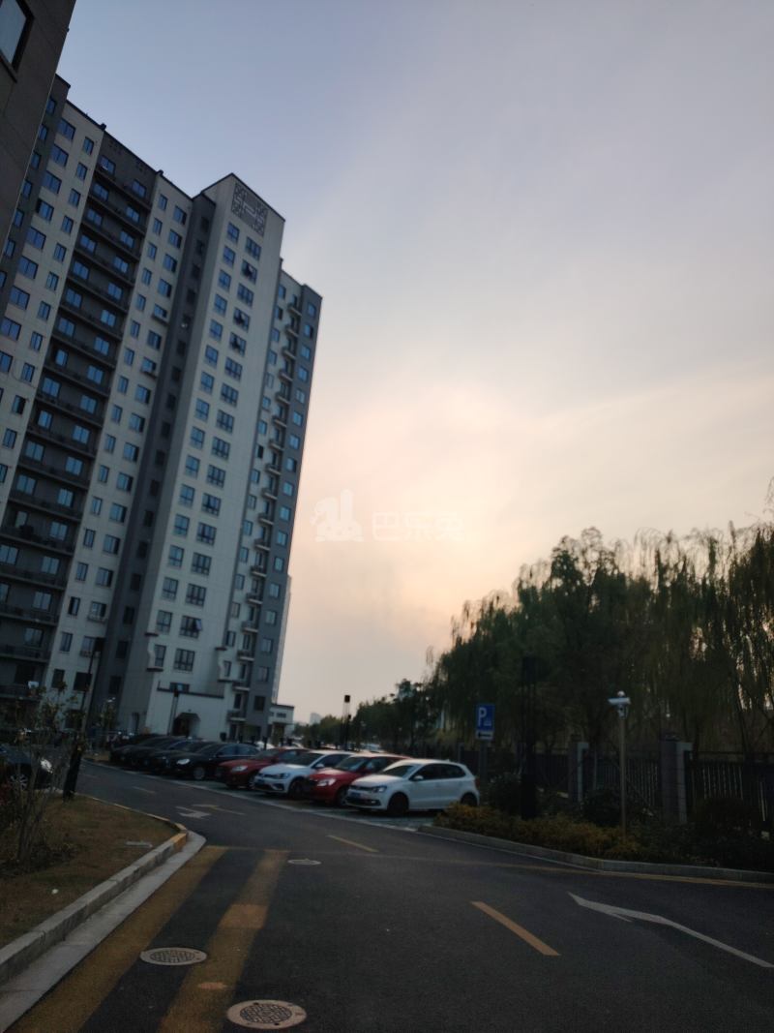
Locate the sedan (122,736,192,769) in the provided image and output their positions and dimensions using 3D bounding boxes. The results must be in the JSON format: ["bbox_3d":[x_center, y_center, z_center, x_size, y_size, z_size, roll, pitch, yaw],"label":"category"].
[{"bbox_3d":[-10.174,11.335,34.014,4.700,1.480,1.810,15,-22,-28],"label":"sedan"}]

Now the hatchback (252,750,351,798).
[{"bbox_3d":[-2.300,8.645,24.103,4.260,1.470,1.800,18,-23,-34],"label":"hatchback"}]

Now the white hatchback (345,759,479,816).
[{"bbox_3d":[0.753,7.609,20.149,3.980,1.460,1.690,18,-23,-34],"label":"white hatchback"}]

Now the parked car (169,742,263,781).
[{"bbox_3d":[-6.616,10.106,29.456,4.650,1.470,1.800,16,-22,-31],"label":"parked car"}]

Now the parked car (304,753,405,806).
[{"bbox_3d":[-0.722,8.130,22.151,4.350,1.550,1.790,18,-23,-34],"label":"parked car"}]

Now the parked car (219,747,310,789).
[{"bbox_3d":[-4.027,9.292,26.474,4.450,1.480,1.790,18,-23,-34],"label":"parked car"}]

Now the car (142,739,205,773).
[{"bbox_3d":[-8.370,10.718,31.737,4.650,1.480,1.800,16,-22,-29],"label":"car"}]

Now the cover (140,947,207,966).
[{"bbox_3d":[-1.432,2.974,4.800,0.450,0.040,0.450,5,-19,0],"label":"cover"}]

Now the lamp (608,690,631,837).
[{"bbox_3d":[4.098,4.466,12.538,0.420,2.775,0.240,5,-19,0],"label":"lamp"}]

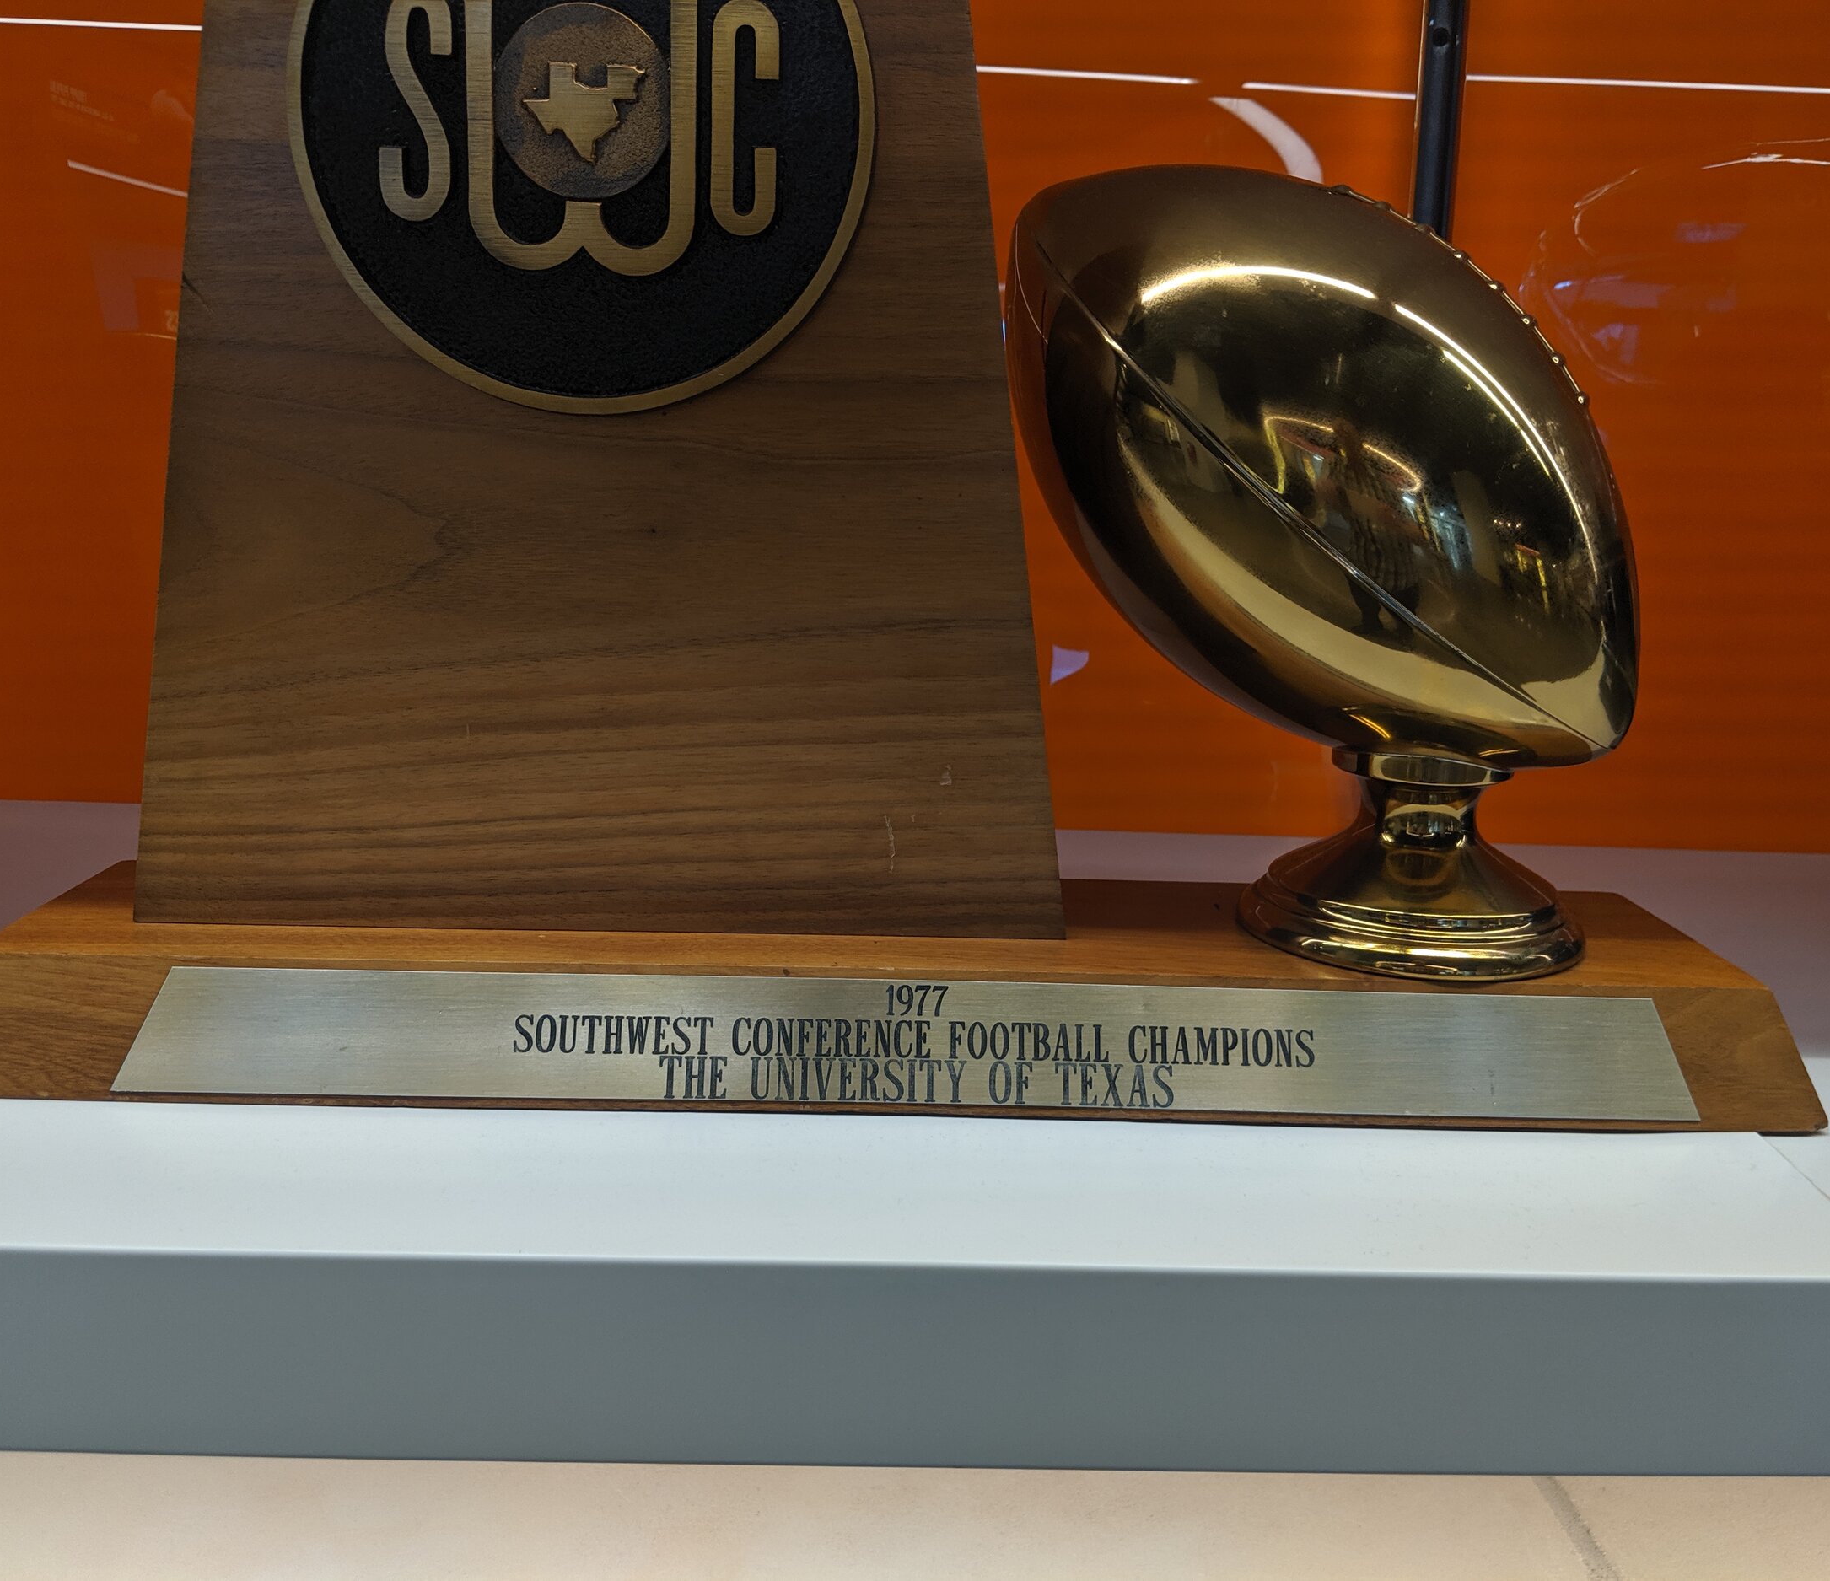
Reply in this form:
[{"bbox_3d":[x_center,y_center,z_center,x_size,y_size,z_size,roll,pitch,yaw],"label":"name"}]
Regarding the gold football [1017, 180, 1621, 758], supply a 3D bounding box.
[{"bbox_3d":[0.139,-0.114,0.578,0.284,0.165,0.165,46,28,11],"label":"gold football"}]

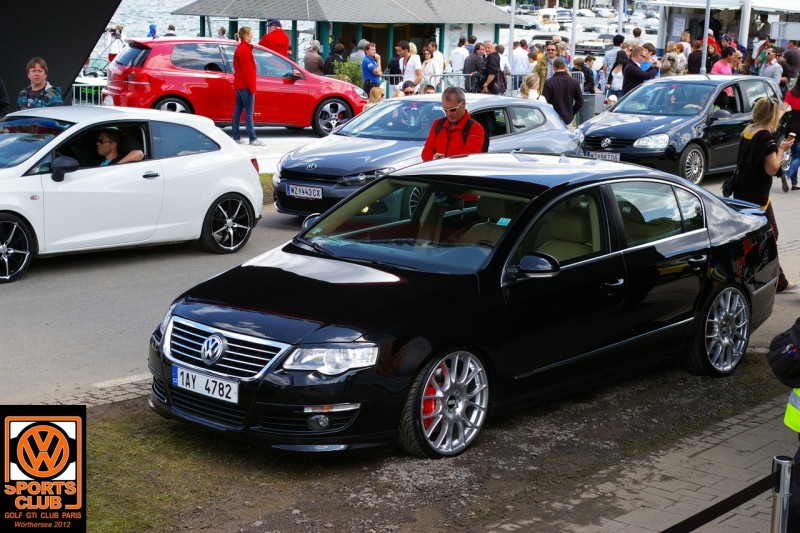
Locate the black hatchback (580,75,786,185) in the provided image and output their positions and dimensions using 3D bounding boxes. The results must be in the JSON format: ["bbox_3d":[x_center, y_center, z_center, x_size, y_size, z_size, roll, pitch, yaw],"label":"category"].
[{"bbox_3d":[4.111,-1.975,21.193,1.770,1.480,4.204,10,13,42],"label":"black hatchback"}]

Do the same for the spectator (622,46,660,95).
[{"bbox_3d":[3.869,-2.664,24.162,0.620,1.780,0.520,4,11,14],"label":"spectator"}]

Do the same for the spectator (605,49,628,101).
[{"bbox_3d":[3.659,-2.833,25.352,0.460,1.670,0.350,6,11,21],"label":"spectator"}]

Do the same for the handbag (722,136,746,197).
[{"bbox_3d":[2.955,-0.883,13.150,0.140,0.480,0.260,5,11,20],"label":"handbag"}]

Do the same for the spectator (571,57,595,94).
[{"bbox_3d":[3.258,-2.980,26.622,0.450,1.520,0.500,-2,10,-18],"label":"spectator"}]

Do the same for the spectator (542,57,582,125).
[{"bbox_3d":[2.238,-2.014,20.743,0.600,1.780,0.360,2,9,6],"label":"spectator"}]

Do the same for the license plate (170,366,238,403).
[{"bbox_3d":[-0.983,0.593,7.502,0.520,0.110,0.015,9,9,42],"label":"license plate"}]

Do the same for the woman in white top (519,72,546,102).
[{"bbox_3d":[1.784,-1.796,20.130,0.460,1.620,0.340,6,11,30],"label":"woman in white top"}]

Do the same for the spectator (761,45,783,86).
[{"bbox_3d":[6.585,-3.054,26.645,0.340,1.750,0.500,-7,13,-41],"label":"spectator"}]

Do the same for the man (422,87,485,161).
[{"bbox_3d":[0.421,-0.583,12.140,0.560,1.750,0.420,3,10,14],"label":"man"}]

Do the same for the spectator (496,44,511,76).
[{"bbox_3d":[2.013,-3.503,29.458,0.480,1.740,0.330,-1,11,-12],"label":"spectator"}]

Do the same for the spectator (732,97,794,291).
[{"bbox_3d":[3.013,-0.589,12.584,0.480,1.670,0.520,-7,12,-41],"label":"spectator"}]

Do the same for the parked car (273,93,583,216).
[{"bbox_3d":[0.436,-1.234,16.937,1.820,1.400,4.256,10,13,41],"label":"parked car"}]

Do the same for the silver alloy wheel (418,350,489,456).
[{"bbox_3d":[0.206,0.685,7.732,0.220,0.550,0.550,10,13,42],"label":"silver alloy wheel"}]

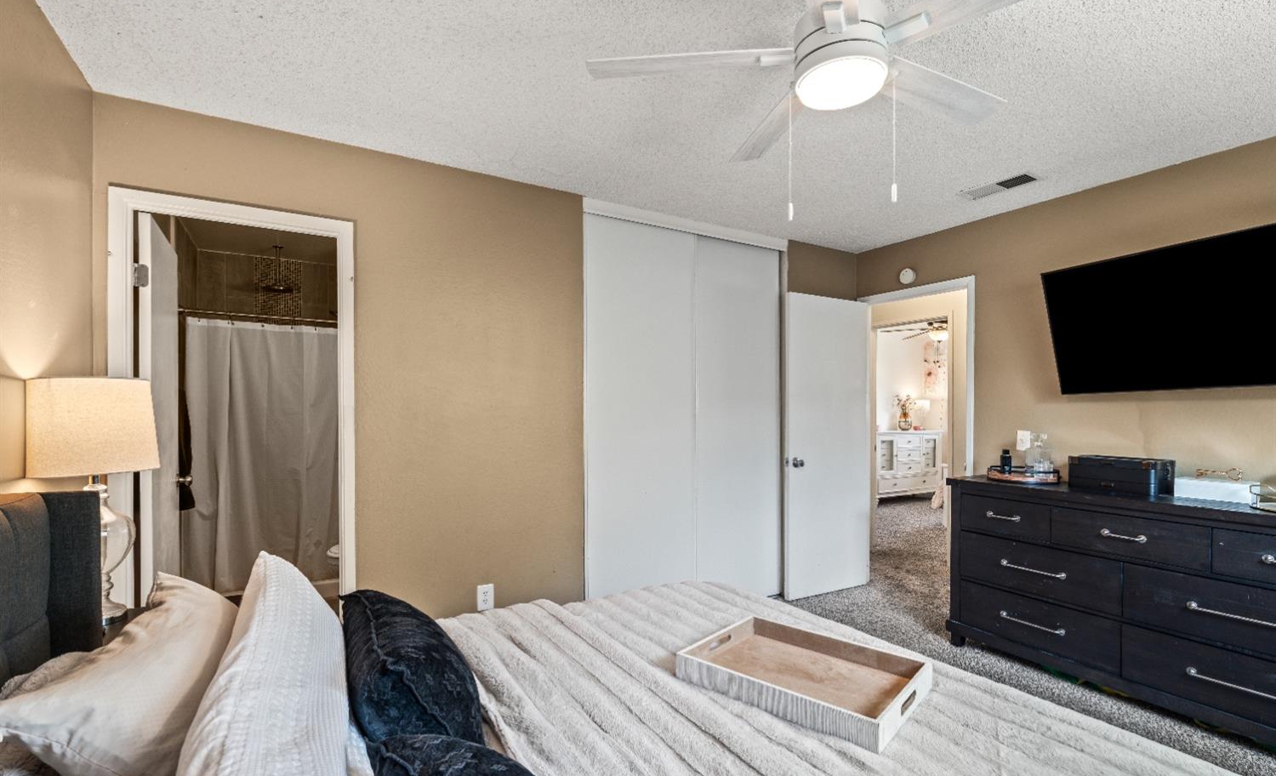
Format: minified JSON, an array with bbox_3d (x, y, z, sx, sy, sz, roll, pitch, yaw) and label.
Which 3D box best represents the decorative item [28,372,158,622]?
[{"bbox_3d":[-1.545,0.312,1.620,0.280,0.680,0.280,1,-1,-31],"label":"decorative item"}]

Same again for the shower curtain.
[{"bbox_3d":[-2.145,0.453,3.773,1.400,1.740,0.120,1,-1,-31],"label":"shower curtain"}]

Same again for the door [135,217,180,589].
[{"bbox_3d":[-2.106,0.345,2.506,0.040,2.030,0.720,1,-1,-31],"label":"door"}]

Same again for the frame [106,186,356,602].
[{"bbox_3d":[-1.629,0.310,2.347,0.825,2.120,0.130,1,-1,-31],"label":"frame"}]

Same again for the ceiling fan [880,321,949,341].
[{"bbox_3d":[3.458,-0.736,6.500,1.300,0.420,1.300,1,-1,-31],"label":"ceiling fan"}]

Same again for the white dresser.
[{"bbox_3d":[3.481,1.050,7.695,1.450,0.960,0.460,1,-1,-31],"label":"white dresser"}]

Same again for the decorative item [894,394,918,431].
[{"bbox_3d":[3.648,0.333,7.720,0.300,0.500,0.280,1,-1,-31],"label":"decorative item"}]

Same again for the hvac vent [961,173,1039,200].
[{"bbox_3d":[1.887,-1.041,2.970,0.180,0.020,0.335,1,-1,-31],"label":"hvac vent"}]

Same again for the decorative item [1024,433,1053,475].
[{"bbox_3d":[2.179,0.360,3.080,0.115,0.235,0.115,1,-1,-31],"label":"decorative item"}]

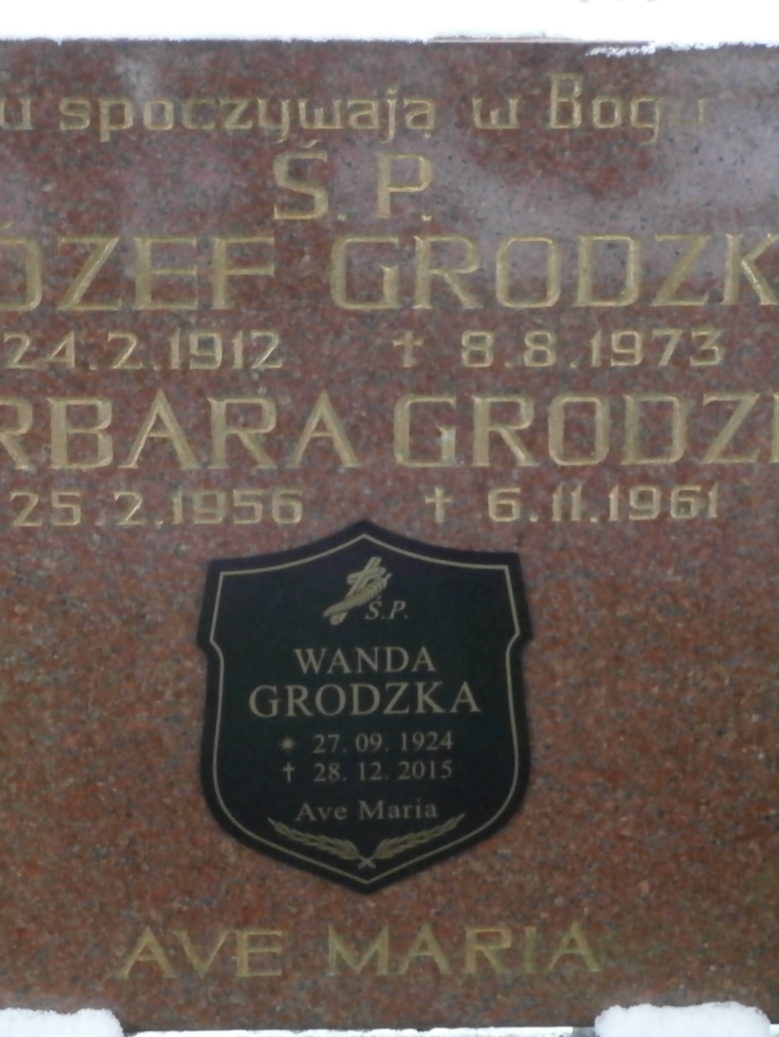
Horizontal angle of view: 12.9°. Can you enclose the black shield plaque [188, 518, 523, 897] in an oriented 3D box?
[{"bbox_3d":[-0.017,0.145,2.530,0.245,0.299,0.015,-2,20,-3],"label":"black shield plaque"}]

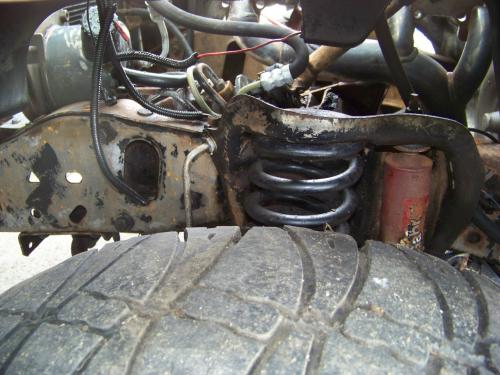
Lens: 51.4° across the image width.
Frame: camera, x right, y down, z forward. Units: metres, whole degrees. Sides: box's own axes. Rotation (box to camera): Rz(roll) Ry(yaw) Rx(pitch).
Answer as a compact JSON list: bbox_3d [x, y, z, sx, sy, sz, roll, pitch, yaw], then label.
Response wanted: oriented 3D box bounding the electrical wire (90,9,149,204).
[{"bbox_3d":[-0.168,-0.104,0.675,0.060,0.258,0.040,0,18,0],"label":"electrical wire"}]

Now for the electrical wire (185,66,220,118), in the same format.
[{"bbox_3d":[-0.065,-0.130,0.710,0.045,0.068,0.040,0,18,0],"label":"electrical wire"}]

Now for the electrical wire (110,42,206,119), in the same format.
[{"bbox_3d":[-0.122,-0.149,0.710,0.127,0.102,0.060,0,18,0],"label":"electrical wire"}]

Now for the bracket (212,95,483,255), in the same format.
[{"bbox_3d":[0.115,-0.018,0.650,0.315,0.185,0.140,0,18,0],"label":"bracket"}]

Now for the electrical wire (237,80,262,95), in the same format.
[{"bbox_3d":[-0.001,-0.136,0.705,0.036,0.019,0.018,0,18,0],"label":"electrical wire"}]

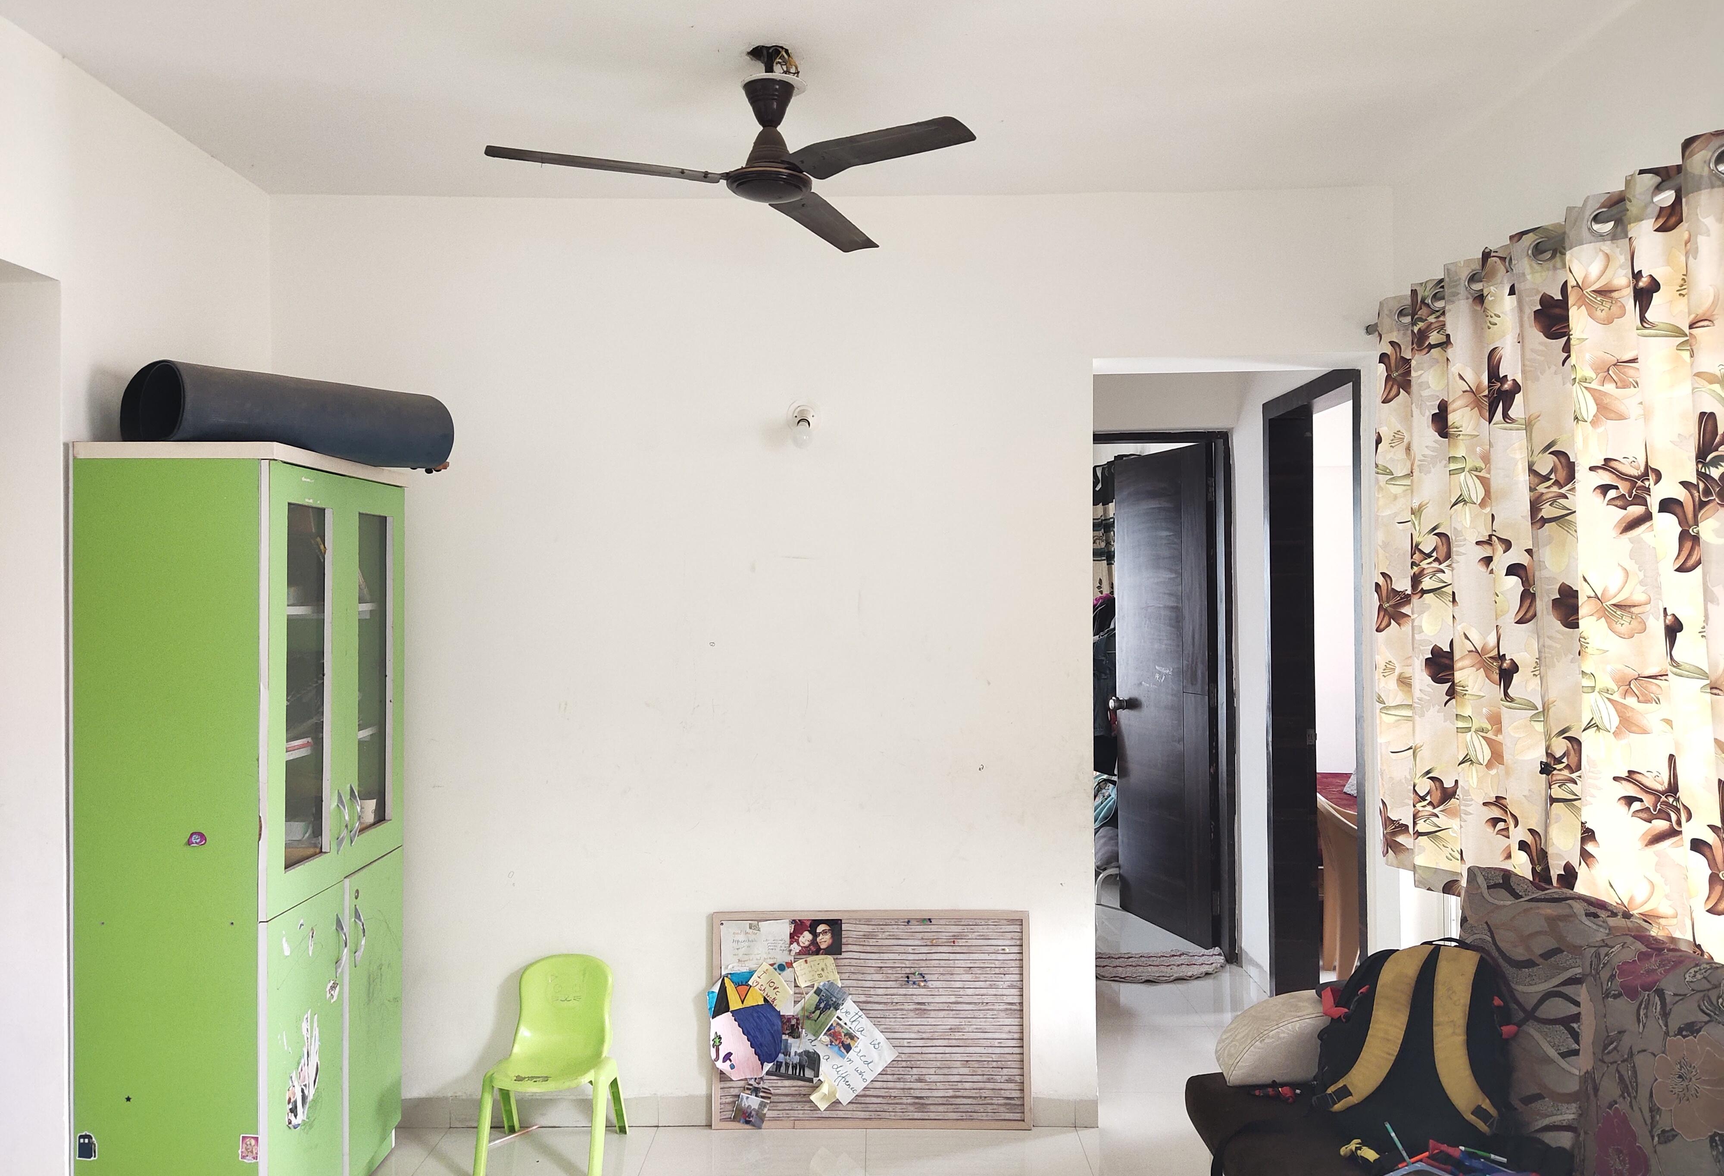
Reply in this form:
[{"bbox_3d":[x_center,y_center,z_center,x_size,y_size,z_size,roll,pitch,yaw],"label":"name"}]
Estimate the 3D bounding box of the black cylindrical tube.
[{"bbox_3d":[-1.381,-0.416,2.836,0.265,0.197,0.650,0,0,37],"label":"black cylindrical tube"}]

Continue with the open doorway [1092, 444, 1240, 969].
[{"bbox_3d":[1.128,0.458,4.787,0.840,2.190,0.140,0,0,1],"label":"open doorway"}]

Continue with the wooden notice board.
[{"bbox_3d":[0.030,1.241,3.279,0.915,0.622,0.022,0,-1,1],"label":"wooden notice board"}]

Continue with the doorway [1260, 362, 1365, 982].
[{"bbox_3d":[1.614,0.440,3.937,0.140,2.215,0.850,0,0,1],"label":"doorway"}]

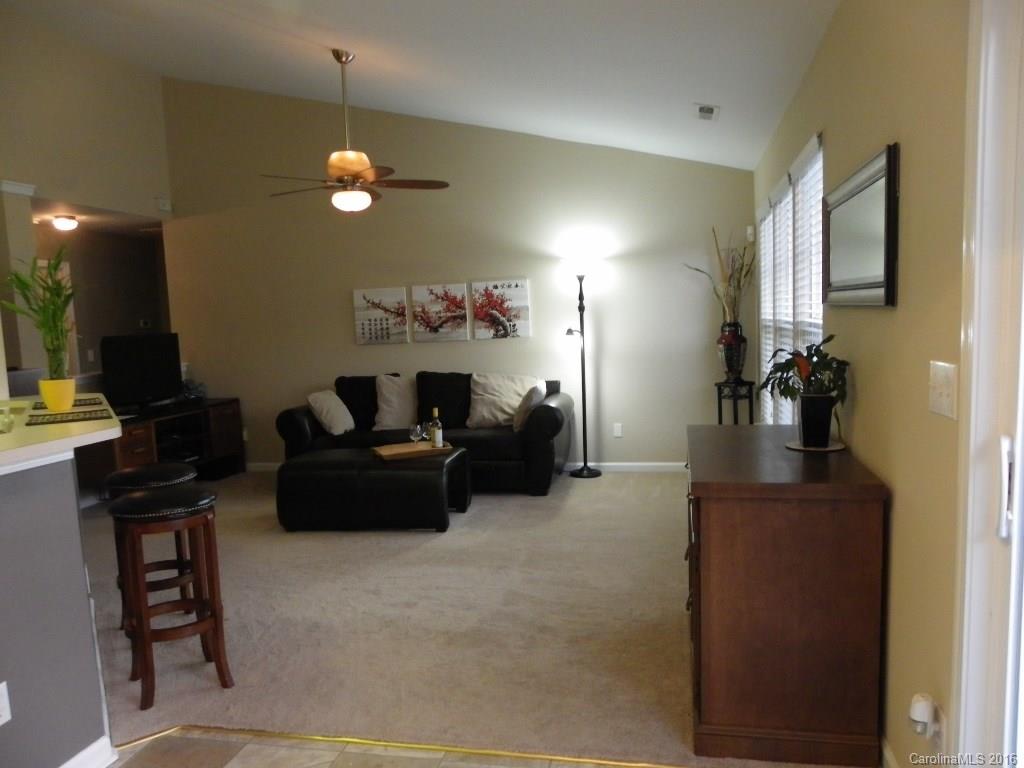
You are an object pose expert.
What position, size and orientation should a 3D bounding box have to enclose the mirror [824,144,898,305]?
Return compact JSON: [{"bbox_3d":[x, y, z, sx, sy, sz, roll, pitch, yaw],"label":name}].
[{"bbox_3d":[1.127,-0.474,2.541,0.035,0.425,0.950,-1,6,13],"label":"mirror"}]

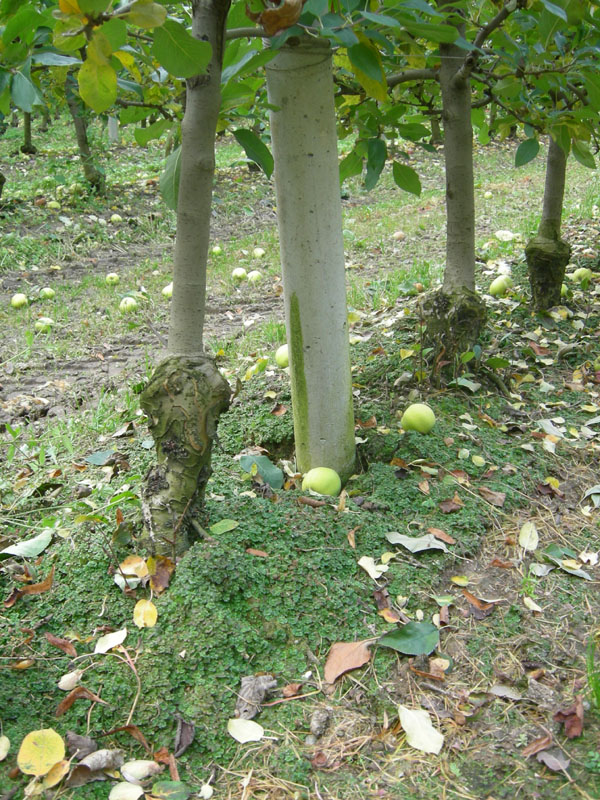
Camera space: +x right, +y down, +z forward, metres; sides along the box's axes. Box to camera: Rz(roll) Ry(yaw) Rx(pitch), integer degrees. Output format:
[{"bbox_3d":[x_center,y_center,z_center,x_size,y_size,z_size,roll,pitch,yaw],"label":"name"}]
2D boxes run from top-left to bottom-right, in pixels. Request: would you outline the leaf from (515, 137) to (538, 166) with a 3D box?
[{"bbox_3d":[0.605,-0.661,2.350,0.050,0.093,0.017,35,4,4],"label":"leaf"}]

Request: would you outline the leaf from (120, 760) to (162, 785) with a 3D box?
[{"bbox_3d":[-0.177,0.418,0.987,0.044,0.018,0.028,-1,31,-5],"label":"leaf"}]

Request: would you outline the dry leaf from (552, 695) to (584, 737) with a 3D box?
[{"bbox_3d":[0.307,0.360,1.000,0.036,0.028,0.048,0,21,0],"label":"dry leaf"}]

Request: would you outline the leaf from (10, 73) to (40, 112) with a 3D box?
[{"bbox_3d":[-0.414,-0.467,1.330,0.038,0.062,0.020,-27,24,-7],"label":"leaf"}]

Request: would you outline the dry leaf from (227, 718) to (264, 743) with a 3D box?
[{"bbox_3d":[-0.065,0.393,1.052,0.044,0.012,0.035,8,22,20],"label":"dry leaf"}]

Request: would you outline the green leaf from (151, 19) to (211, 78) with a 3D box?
[{"bbox_3d":[-0.144,-0.428,1.070,0.083,0.056,0.014,40,12,-20],"label":"green leaf"}]

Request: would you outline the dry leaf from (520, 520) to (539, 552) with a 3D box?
[{"bbox_3d":[0.406,0.241,1.562,0.035,0.009,0.068,6,36,8],"label":"dry leaf"}]

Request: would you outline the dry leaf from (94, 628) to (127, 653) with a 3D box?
[{"bbox_3d":[-0.260,0.330,1.203,0.025,0.012,0.053,28,42,30],"label":"dry leaf"}]

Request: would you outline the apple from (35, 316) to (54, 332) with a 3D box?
[{"bbox_3d":[-1.047,-0.307,3.600,0.076,0.066,0.076,0,18,0],"label":"apple"}]

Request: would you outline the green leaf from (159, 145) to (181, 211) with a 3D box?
[{"bbox_3d":[-0.193,-0.340,1.340,0.042,0.098,0.022,5,21,14],"label":"green leaf"}]

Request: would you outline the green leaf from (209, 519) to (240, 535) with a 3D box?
[{"bbox_3d":[-0.131,0.220,1.526,0.052,0.009,0.034,-19,35,-30],"label":"green leaf"}]

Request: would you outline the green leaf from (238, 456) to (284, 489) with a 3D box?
[{"bbox_3d":[-0.075,0.142,1.740,0.099,0.015,0.047,33,59,21],"label":"green leaf"}]

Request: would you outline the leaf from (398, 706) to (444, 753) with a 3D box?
[{"bbox_3d":[0.153,0.423,1.129,0.044,0.012,0.083,-18,35,-22],"label":"leaf"}]

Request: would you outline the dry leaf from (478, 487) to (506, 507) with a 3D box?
[{"bbox_3d":[0.338,0.170,1.540,0.054,0.018,0.038,10,23,25],"label":"dry leaf"}]

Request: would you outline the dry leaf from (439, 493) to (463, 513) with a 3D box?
[{"bbox_3d":[0.283,0.195,1.650,0.043,0.015,0.038,-5,38,-1],"label":"dry leaf"}]

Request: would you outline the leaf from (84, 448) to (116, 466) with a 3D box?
[{"bbox_3d":[-0.464,0.134,2.040,0.070,0.014,0.051,-8,30,-13],"label":"leaf"}]

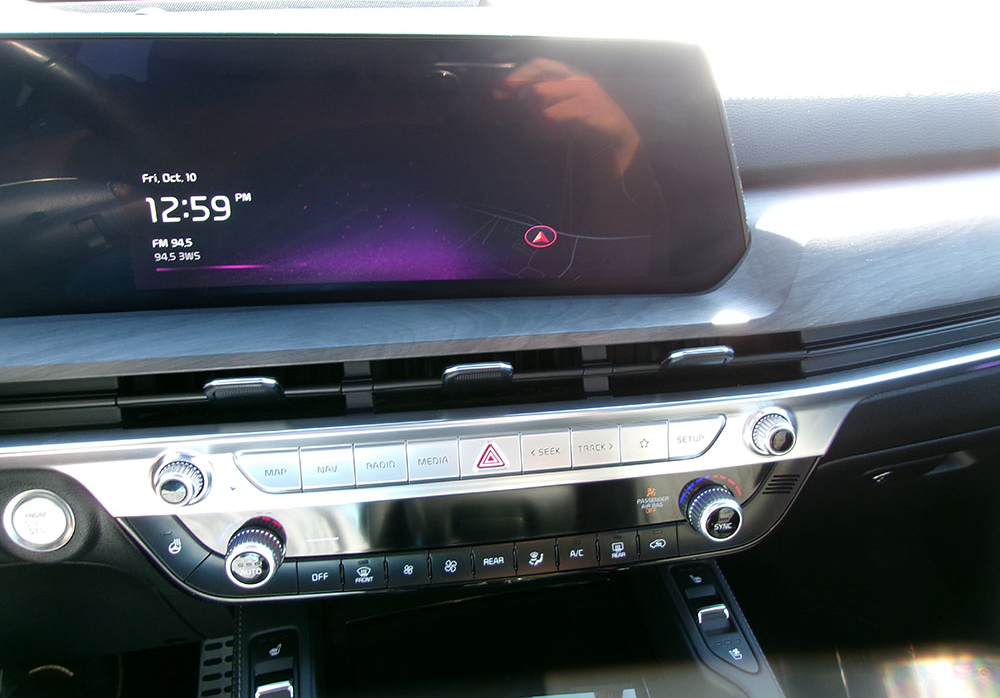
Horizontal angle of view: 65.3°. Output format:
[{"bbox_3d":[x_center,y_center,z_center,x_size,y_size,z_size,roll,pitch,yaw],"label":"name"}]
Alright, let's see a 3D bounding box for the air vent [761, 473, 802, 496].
[{"bbox_3d":[0.174,0.083,0.482,0.025,0.011,0.006,-4,15,-12],"label":"air vent"}]

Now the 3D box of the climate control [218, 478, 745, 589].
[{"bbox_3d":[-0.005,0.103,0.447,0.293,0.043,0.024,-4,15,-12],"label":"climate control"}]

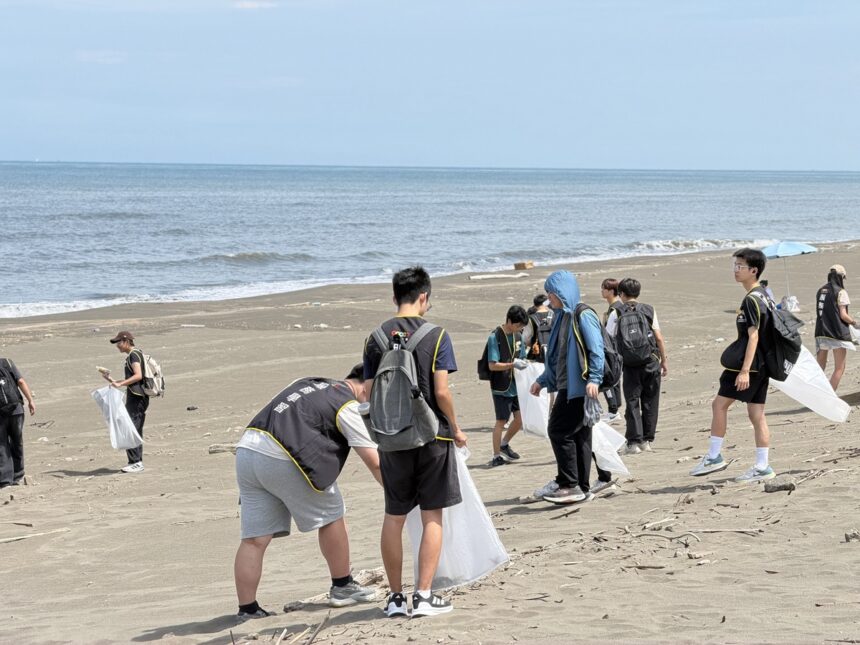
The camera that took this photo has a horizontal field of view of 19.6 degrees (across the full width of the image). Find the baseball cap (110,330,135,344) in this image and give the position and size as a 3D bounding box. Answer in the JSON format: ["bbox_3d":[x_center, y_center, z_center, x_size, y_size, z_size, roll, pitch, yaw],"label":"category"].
[{"bbox_3d":[-3.589,0.175,29.000,0.270,0.140,0.180,-12,5,-6],"label":"baseball cap"}]

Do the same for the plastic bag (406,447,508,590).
[{"bbox_3d":[0.143,1.018,12.900,0.520,0.720,0.420,1,4,0],"label":"plastic bag"}]

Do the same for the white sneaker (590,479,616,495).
[{"bbox_3d":[1.320,1.247,18.950,0.280,0.115,0.110,-1,4,-22],"label":"white sneaker"}]

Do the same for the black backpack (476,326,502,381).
[{"bbox_3d":[0.631,0.318,25.500,0.250,0.500,0.300,4,5,39],"label":"black backpack"}]

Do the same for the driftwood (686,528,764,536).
[{"bbox_3d":[1.754,1.251,14.800,0.470,0.040,0.070,1,4,6],"label":"driftwood"}]

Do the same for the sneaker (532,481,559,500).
[{"bbox_3d":[0.912,1.271,18.800,0.285,0.120,0.110,-1,4,-28],"label":"sneaker"}]

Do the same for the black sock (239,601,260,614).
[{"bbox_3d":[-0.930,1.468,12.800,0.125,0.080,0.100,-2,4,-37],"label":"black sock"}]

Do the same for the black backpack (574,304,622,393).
[{"bbox_3d":[1.278,0.198,18.950,0.320,0.600,0.330,-2,4,-35],"label":"black backpack"}]

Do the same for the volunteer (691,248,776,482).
[{"bbox_3d":[2.252,0.315,18.400,0.580,1.710,0.490,0,4,-15],"label":"volunteer"}]

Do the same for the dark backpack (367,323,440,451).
[{"bbox_3d":[-0.133,0.320,12.430,0.330,0.600,0.270,2,4,24],"label":"dark backpack"}]

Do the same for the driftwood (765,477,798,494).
[{"bbox_3d":[2.554,1.188,18.100,0.235,0.110,0.140,1,4,0],"label":"driftwood"}]

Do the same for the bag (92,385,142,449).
[{"bbox_3d":[-3.659,1.121,29.000,0.600,0.740,0.400,1,4,0],"label":"bag"}]

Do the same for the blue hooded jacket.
[{"bbox_3d":[1.063,0.091,18.800,0.420,0.950,0.520,-2,4,-35],"label":"blue hooded jacket"}]

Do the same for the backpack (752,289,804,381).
[{"bbox_3d":[2.588,0.097,18.450,0.350,0.630,0.300,0,4,-14],"label":"backpack"}]

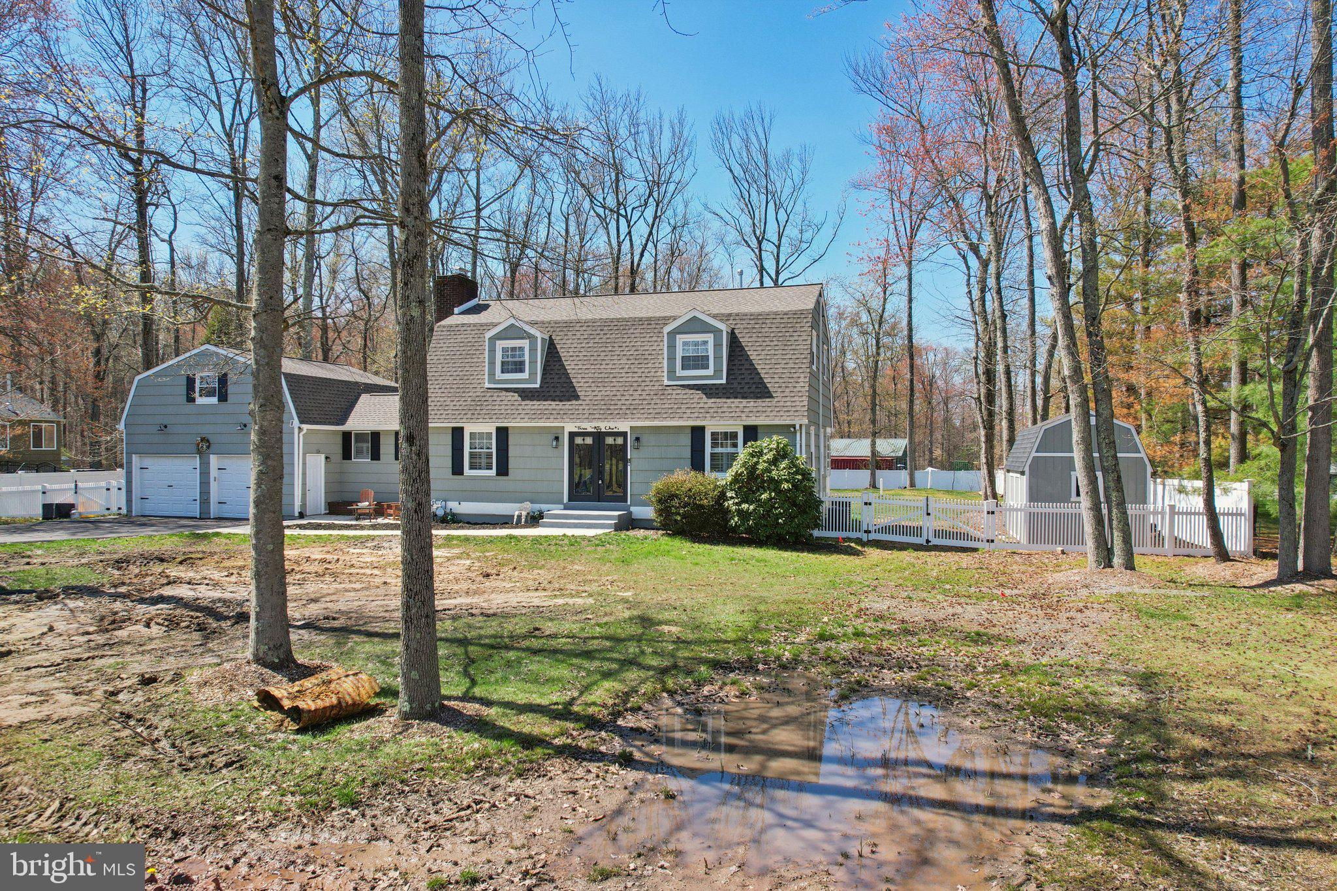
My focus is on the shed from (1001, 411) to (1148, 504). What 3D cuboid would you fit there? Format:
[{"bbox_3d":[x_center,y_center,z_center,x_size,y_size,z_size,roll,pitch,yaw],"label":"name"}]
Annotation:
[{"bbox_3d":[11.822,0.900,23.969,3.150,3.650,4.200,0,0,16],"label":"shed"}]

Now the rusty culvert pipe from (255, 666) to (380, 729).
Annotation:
[{"bbox_3d":[-3.660,2.585,8.500,0.780,0.310,0.980,0,0,28],"label":"rusty culvert pipe"}]

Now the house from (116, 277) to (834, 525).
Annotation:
[{"bbox_3d":[-7.274,-1.732,29.990,25.500,8.750,9.400,0,0,16],"label":"house"}]

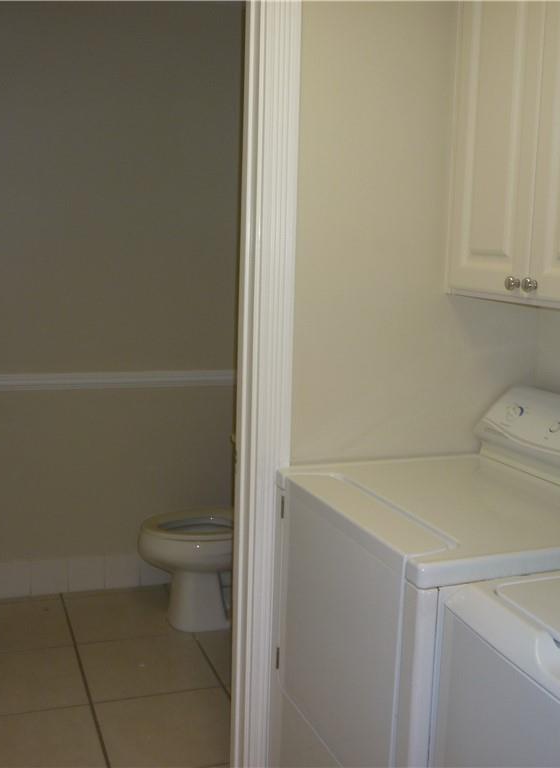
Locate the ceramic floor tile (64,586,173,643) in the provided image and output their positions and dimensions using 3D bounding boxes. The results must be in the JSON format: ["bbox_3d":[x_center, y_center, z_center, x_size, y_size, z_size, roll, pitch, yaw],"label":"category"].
[{"bbox_3d":[-0.638,0.954,3.530,0.445,0.010,0.445,-1,9,-20],"label":"ceramic floor tile"}]

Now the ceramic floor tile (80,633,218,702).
[{"bbox_3d":[-0.485,1.022,3.112,0.445,0.010,0.445,-1,9,-20],"label":"ceramic floor tile"}]

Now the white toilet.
[{"bbox_3d":[-0.225,0.590,3.503,0.720,0.750,0.430,-1,9,-20],"label":"white toilet"}]

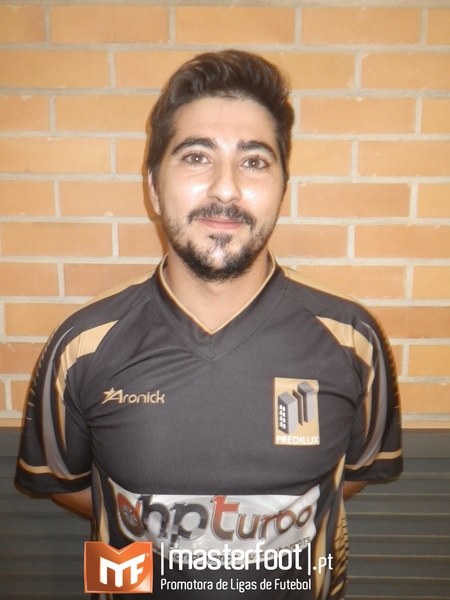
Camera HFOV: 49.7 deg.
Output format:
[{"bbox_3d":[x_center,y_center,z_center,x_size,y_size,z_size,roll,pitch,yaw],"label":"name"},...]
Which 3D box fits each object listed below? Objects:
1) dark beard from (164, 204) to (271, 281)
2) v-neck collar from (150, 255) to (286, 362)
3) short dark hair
[{"bbox_3d":[-0.008,-0.065,0.565,0.130,0.087,0.082,3,7,-7],"label":"dark beard"},{"bbox_3d":[-0.010,0.000,0.672,0.187,0.140,0.145,0,9,-2],"label":"v-neck collar"},{"bbox_3d":[-0.006,-0.213,0.628,0.183,0.185,0.195,3,7,-7],"label":"short dark hair"}]

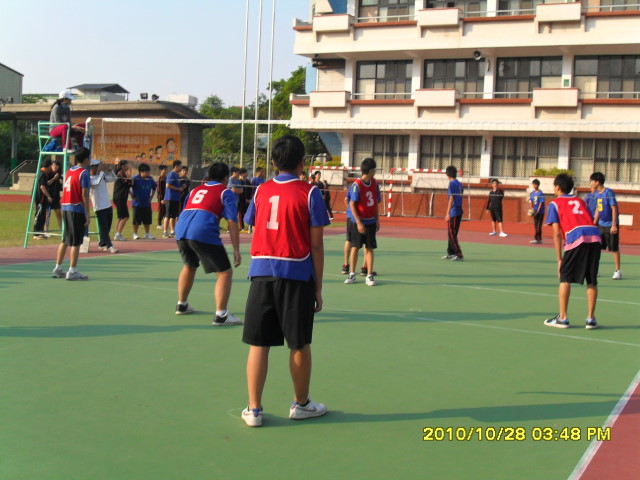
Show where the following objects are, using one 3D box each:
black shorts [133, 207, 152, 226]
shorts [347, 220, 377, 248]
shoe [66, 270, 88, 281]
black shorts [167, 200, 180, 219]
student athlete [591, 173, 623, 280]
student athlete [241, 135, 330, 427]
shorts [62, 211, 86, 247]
[{"bbox_3d":[-3.744,-0.502,19.500,0.430,0.420,0.320,0,5,-22],"label":"black shorts"},{"bbox_3d":[0.598,-0.073,13.000,0.400,0.420,0.290,1,5,-13],"label":"shorts"},{"bbox_3d":[-3.174,0.469,12.100,0.290,0.120,0.110,2,5,-9],"label":"shoe"},{"bbox_3d":[-3.194,-0.678,20.100,0.310,0.420,0.380,1,5,-16],"label":"black shorts"},{"bbox_3d":[4.602,-0.217,14.850,0.480,1.700,0.520,0,5,-31],"label":"student athlete"},{"bbox_3d":[-0.217,0.249,5.820,0.570,1.780,0.440,4,5,22],"label":"student athlete"},{"bbox_3d":[-3.227,-0.158,12.150,0.300,0.480,0.370,-1,6,-38],"label":"shorts"}]

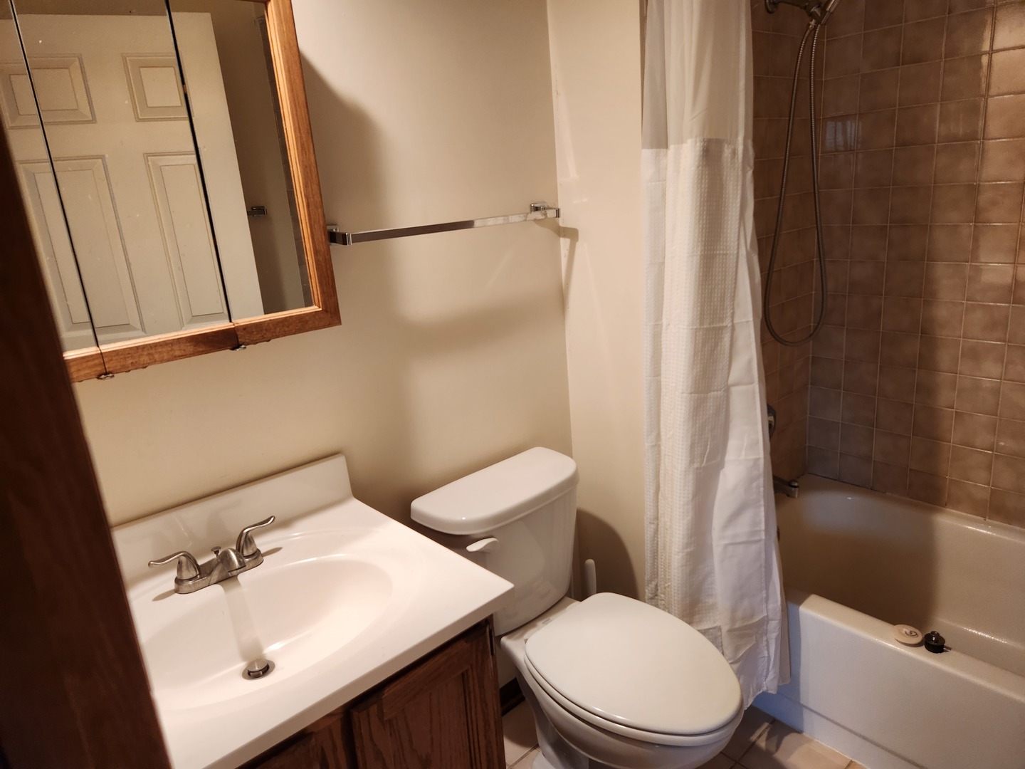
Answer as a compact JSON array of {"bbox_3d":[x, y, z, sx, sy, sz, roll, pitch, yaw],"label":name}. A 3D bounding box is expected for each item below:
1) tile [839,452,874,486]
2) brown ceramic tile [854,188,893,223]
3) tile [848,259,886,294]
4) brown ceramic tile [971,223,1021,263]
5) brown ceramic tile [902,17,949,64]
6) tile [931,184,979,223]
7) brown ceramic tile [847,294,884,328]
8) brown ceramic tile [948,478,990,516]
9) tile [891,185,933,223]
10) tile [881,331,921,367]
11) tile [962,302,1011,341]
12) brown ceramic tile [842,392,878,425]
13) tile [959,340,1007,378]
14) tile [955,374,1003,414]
[{"bbox_3d":[1.172,0.293,2.325,0.010,0.108,0.108,-18,21,-38],"label":"tile"},{"bbox_3d":[1.098,-0.542,2.079,0.010,0.108,0.108,-18,21,-38],"label":"brown ceramic tile"},{"bbox_3d":[1.117,-0.333,2.140,0.010,0.108,0.108,-18,21,-39],"label":"tile"},{"bbox_3d":[1.321,-0.386,1.864,0.009,0.108,0.108,-18,21,-38],"label":"brown ceramic tile"},{"bbox_3d":[1.134,-0.943,1.877,0.009,0.107,0.107,-19,21,-38],"label":"brown ceramic tile"},{"bbox_3d":[1.244,-0.507,1.920,0.009,0.107,0.107,-19,21,-38],"label":"tile"},{"bbox_3d":[1.127,-0.229,2.174,0.009,0.107,0.107,-19,21,-38],"label":"brown ceramic tile"},{"bbox_3d":[1.388,0.343,2.081,0.010,0.104,0.108,-18,21,-39],"label":"brown ceramic tile"},{"bbox_3d":[1.173,-0.527,2.005,0.010,0.108,0.108,-18,21,-38],"label":"tile"},{"bbox_3d":[1.211,-0.109,2.129,0.010,0.108,0.108,-18,21,-38],"label":"tile"},{"bbox_3d":[1.346,-0.178,1.935,0.010,0.108,0.108,-18,21,-38],"label":"tile"},{"bbox_3d":[1.149,0.082,2.255,0.009,0.108,0.108,-18,21,-38],"label":"brown ceramic tile"},{"bbox_3d":[1.352,-0.073,1.961,0.010,0.108,0.108,-18,21,-39],"label":"tile"},{"bbox_3d":[1.364,0.033,1.994,0.009,0.107,0.107,-19,21,-38],"label":"tile"}]

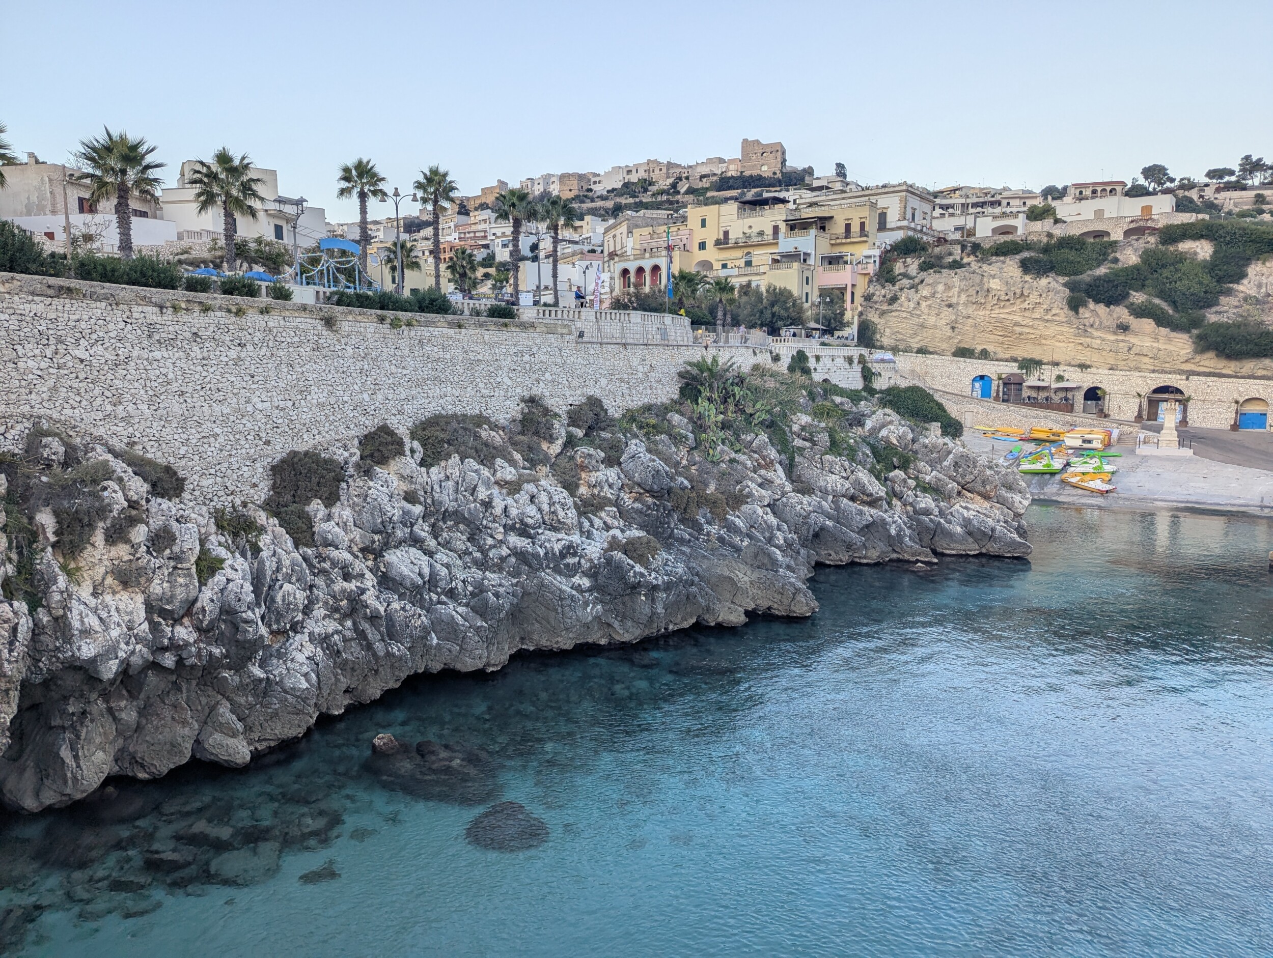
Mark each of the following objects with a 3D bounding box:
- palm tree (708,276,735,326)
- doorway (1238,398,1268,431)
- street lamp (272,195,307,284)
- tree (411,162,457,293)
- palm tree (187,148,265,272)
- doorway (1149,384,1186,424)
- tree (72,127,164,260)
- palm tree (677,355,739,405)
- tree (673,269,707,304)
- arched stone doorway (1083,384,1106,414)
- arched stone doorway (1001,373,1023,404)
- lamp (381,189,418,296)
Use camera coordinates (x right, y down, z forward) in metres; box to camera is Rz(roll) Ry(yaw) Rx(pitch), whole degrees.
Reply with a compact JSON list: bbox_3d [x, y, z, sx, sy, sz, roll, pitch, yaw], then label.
[{"bbox_3d":[8.227,-16.571,86.002,2.600,6.080,2.600,0,9,0],"label":"palm tree"},{"bbox_3d":[61.586,-6.471,88.285,2.500,3.270,0.600,2,9,17],"label":"doorway"},{"bbox_3d":[-18.073,-11.944,46.385,1.750,5.600,1.400,0,8,0],"label":"street lamp"},{"bbox_3d":[-13.787,-16.773,60.507,3.000,9.080,3.000,0,9,0],"label":"tree"},{"bbox_3d":[-22.596,-14.065,49.051,4.200,8.000,4.200,0,8,0],"label":"palm tree"},{"bbox_3d":[54.436,-7.677,90.832,3.500,3.860,0.700,2,9,17],"label":"doorway"},{"bbox_3d":[-20.794,-11.228,35.505,3.200,5.430,3.200,0,9,0],"label":"tree"},{"bbox_3d":[5.348,-7.303,66.001,4.400,3.840,4.400,0,9,0],"label":"palm tree"},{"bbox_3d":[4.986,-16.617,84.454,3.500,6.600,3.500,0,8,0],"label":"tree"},{"bbox_3d":[48.282,-8.380,93.284,2.250,2.970,0.600,2,9,17],"label":"arched stone doorway"},{"bbox_3d":[40.423,-9.847,95.220,2.400,3.200,0.700,3,9,23],"label":"arched stone doorway"},{"bbox_3d":[-13.452,-12.987,50.489,2.100,7.100,1.900,0,8,0],"label":"lamp"}]

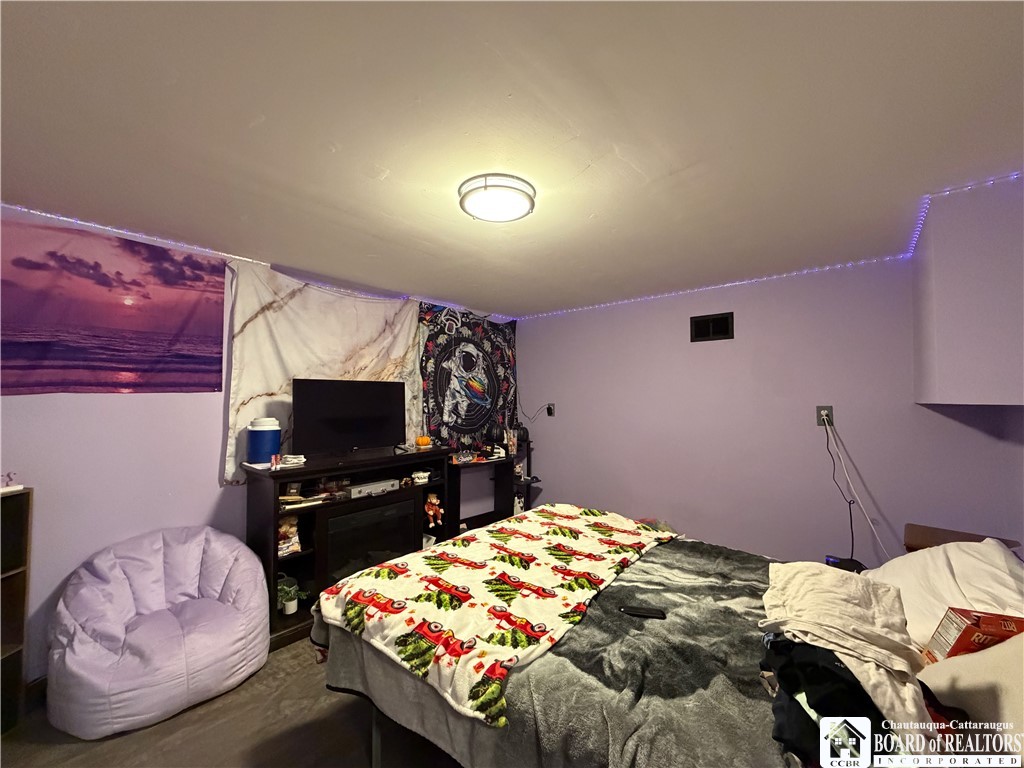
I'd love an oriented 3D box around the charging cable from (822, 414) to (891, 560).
[{"bbox_3d":[1.935,0.560,2.333,0.280,0.750,0.170,-1,-2,41],"label":"charging cable"}]

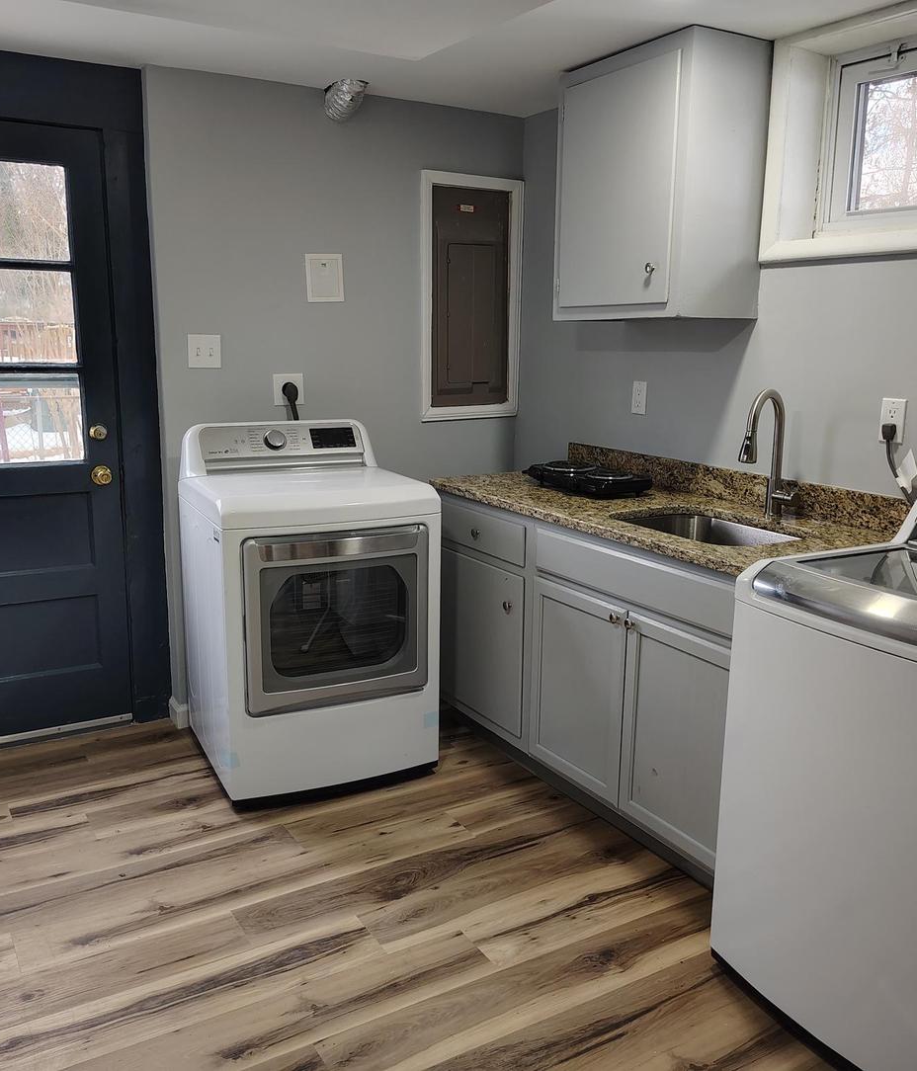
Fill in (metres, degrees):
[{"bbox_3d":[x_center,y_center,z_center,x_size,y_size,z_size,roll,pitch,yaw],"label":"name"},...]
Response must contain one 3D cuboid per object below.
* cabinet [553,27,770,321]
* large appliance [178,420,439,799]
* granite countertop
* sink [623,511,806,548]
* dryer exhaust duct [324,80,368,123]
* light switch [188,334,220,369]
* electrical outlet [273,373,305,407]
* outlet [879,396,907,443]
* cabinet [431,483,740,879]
[{"bbox_3d":[0.606,-1.076,3.094,0.326,0.780,0.616,-6,13,-30],"label":"cabinet"},{"bbox_3d":[-0.511,0.197,3.324,0.686,1.110,0.714,-5,13,-25],"label":"large appliance"},{"bbox_3d":[0.561,-0.123,3.014,0.651,0.128,1.592,-6,13,-30],"label":"granite countertop"},{"bbox_3d":[0.692,0.090,2.776,0.383,0.200,0.575,-6,13,-30],"label":"sink"},{"bbox_3d":[-0.392,-1.501,3.421,0.133,0.115,0.150,-6,13,-30],"label":"dryer exhaust duct"},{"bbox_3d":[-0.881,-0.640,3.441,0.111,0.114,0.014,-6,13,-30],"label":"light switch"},{"bbox_3d":[-0.618,-0.532,3.621,0.115,0.114,0.014,-6,13,-30],"label":"electrical outlet"},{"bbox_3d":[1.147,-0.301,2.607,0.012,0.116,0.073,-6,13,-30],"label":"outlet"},{"bbox_3d":[0.572,0.373,3.106,0.628,0.881,1.533,-6,13,-30],"label":"cabinet"}]

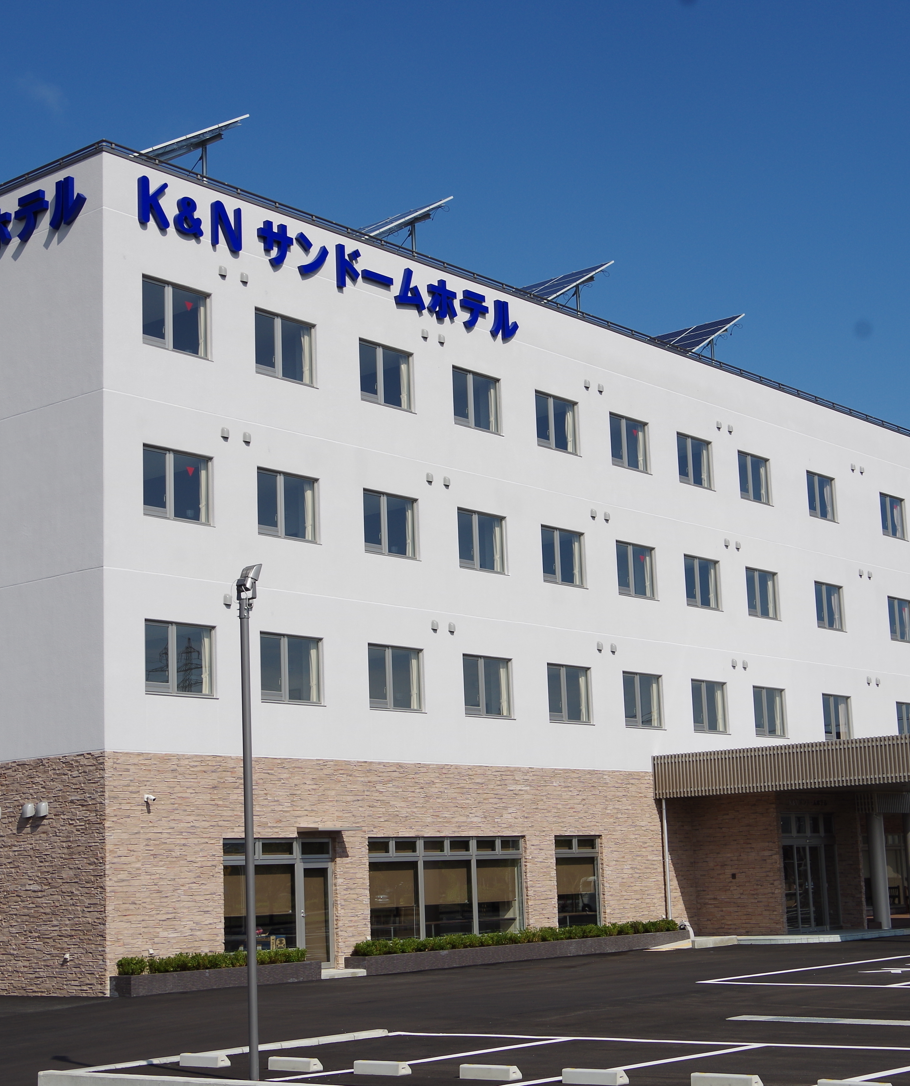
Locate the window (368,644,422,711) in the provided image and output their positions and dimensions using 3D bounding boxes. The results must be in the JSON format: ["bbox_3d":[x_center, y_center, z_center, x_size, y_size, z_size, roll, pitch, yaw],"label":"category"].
[{"bbox_3d":[-1.236,2.770,39.143,0.130,1.290,1.700,-10,-13,38],"label":"window"}]

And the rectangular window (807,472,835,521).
[{"bbox_3d":[10.312,-1.273,54.037,0.150,1.280,1.650,-11,-13,38],"label":"rectangular window"}]

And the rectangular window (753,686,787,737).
[{"bbox_3d":[8.346,4.513,50.751,0.130,1.290,1.700,-10,-13,38],"label":"rectangular window"}]

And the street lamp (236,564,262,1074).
[{"bbox_3d":[-1.862,2.535,17.667,0.260,4.770,0.260,2,-11,-20],"label":"street lamp"}]

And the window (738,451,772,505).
[{"bbox_3d":[8.104,-1.759,51.892,0.130,1.290,1.700,-10,-13,38],"label":"window"}]

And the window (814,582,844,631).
[{"bbox_3d":[10.594,1.805,54.191,0.130,1.290,1.700,-10,-13,38],"label":"window"}]

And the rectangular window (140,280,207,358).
[{"bbox_3d":[-5.237,-4.187,35.730,0.130,1.290,1.700,-10,-13,38],"label":"rectangular window"}]

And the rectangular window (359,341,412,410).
[{"bbox_3d":[-1.489,-3.445,39.883,0.150,1.280,1.650,-11,-13,38],"label":"rectangular window"}]

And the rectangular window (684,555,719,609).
[{"bbox_3d":[6.219,1.055,48.406,0.150,1.280,1.650,-11,-13,38],"label":"rectangular window"}]

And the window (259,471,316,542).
[{"bbox_3d":[-3.281,-0.693,37.012,0.150,1.280,1.650,-11,-13,38],"label":"window"}]

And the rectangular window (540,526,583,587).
[{"bbox_3d":[2.447,0.337,43.733,0.150,1.291,1.673,-11,-13,38],"label":"rectangular window"}]

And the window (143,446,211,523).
[{"bbox_3d":[-5.117,-1.054,35.160,0.130,1.290,1.700,-10,-13,38],"label":"window"}]

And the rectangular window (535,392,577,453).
[{"bbox_3d":[2.320,-2.744,44.451,0.150,1.280,1.650,-11,-13,38],"label":"rectangular window"}]

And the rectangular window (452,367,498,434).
[{"bbox_3d":[0.417,-3.094,42.168,0.150,1.280,1.650,-11,-13,38],"label":"rectangular window"}]

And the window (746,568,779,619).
[{"bbox_3d":[8.093,1.362,50.520,0.150,1.291,1.673,-11,-13,38],"label":"window"}]

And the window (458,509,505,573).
[{"bbox_3d":[0.561,-0.005,41.466,0.150,1.291,1.673,-11,-13,38],"label":"window"}]

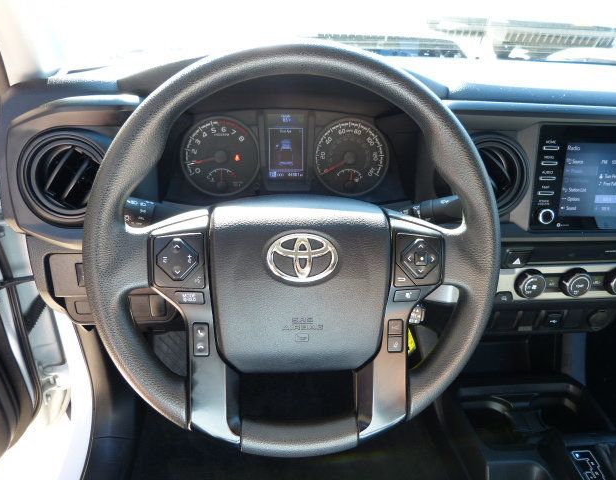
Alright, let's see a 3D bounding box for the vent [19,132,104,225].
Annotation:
[{"bbox_3d":[-0.245,-0.064,0.476,0.099,0.099,0.035,-1,17,-14],"label":"vent"}]

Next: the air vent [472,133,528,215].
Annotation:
[{"bbox_3d":[0.210,-0.077,0.553,0.099,0.099,0.035,0,16,-9],"label":"air vent"}]

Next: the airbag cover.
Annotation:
[{"bbox_3d":[-0.008,0.042,0.456,0.170,0.166,0.050,0,7,-9],"label":"airbag cover"}]

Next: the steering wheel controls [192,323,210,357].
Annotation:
[{"bbox_3d":[-0.100,0.093,0.434,0.018,0.034,0.011,0,7,-9],"label":"steering wheel controls"}]

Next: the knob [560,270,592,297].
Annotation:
[{"bbox_3d":[0.325,0.051,0.560,0.034,0.034,0.017,0,14,-9],"label":"knob"}]

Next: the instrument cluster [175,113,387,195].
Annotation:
[{"bbox_3d":[-0.030,-0.111,0.600,0.272,0.112,0.045,0,9,-9],"label":"instrument cluster"}]

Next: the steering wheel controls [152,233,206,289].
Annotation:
[{"bbox_3d":[-0.118,0.019,0.422,0.047,0.051,0.018,0,7,-9],"label":"steering wheel controls"}]

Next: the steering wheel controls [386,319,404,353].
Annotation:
[{"bbox_3d":[0.088,0.096,0.463,0.018,0.034,0.011,0,7,-9],"label":"steering wheel controls"}]

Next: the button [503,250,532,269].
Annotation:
[{"bbox_3d":[0.251,0.023,0.553,0.034,0.021,0.013,0,14,-9],"label":"button"}]

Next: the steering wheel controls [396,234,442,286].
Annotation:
[{"bbox_3d":[0.110,0.020,0.457,0.046,0.051,0.018,0,7,-9],"label":"steering wheel controls"}]

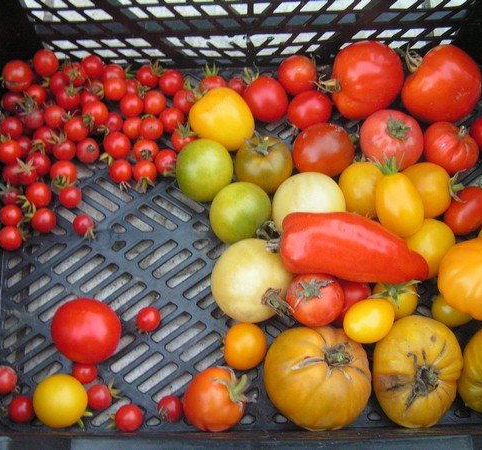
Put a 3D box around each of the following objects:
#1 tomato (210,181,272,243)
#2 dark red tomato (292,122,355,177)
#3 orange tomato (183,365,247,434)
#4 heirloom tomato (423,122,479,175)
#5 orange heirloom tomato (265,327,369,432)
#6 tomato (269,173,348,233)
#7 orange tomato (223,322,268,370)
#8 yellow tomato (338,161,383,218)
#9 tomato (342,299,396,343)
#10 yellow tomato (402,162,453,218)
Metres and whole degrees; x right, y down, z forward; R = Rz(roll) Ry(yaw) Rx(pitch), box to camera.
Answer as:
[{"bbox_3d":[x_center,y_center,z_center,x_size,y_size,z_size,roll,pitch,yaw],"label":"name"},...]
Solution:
[{"bbox_3d":[0.000,-0.012,0.637,0.059,0.056,0.059,-1,75,-1],"label":"tomato"},{"bbox_3d":[0.083,-0.075,0.655,0.062,0.055,0.054,-1,75,-1],"label":"dark red tomato"},{"bbox_3d":[-0.022,0.152,0.575,0.055,0.050,0.057,0,72,-29],"label":"orange tomato"},{"bbox_3d":[0.212,-0.078,0.662,0.055,0.049,0.055,6,44,-24],"label":"heirloom tomato"},{"bbox_3d":[0.067,0.133,0.570,0.093,0.069,0.091,0,71,-16],"label":"orange heirloom tomato"},{"bbox_3d":[0.065,-0.015,0.631,0.070,0.066,0.070,0,75,-1],"label":"tomato"},{"bbox_3d":[0.004,0.110,0.592,0.040,0.038,0.043,0,76,0],"label":"orange tomato"},{"bbox_3d":[0.116,-0.033,0.622,0.047,0.048,0.054,0,76,0],"label":"yellow tomato"},{"bbox_3d":[0.114,0.086,0.586,0.045,0.038,0.038,-25,89,3],"label":"tomato"},{"bbox_3d":[0.174,-0.033,0.622,0.050,0.048,0.053,0,76,0],"label":"yellow tomato"}]

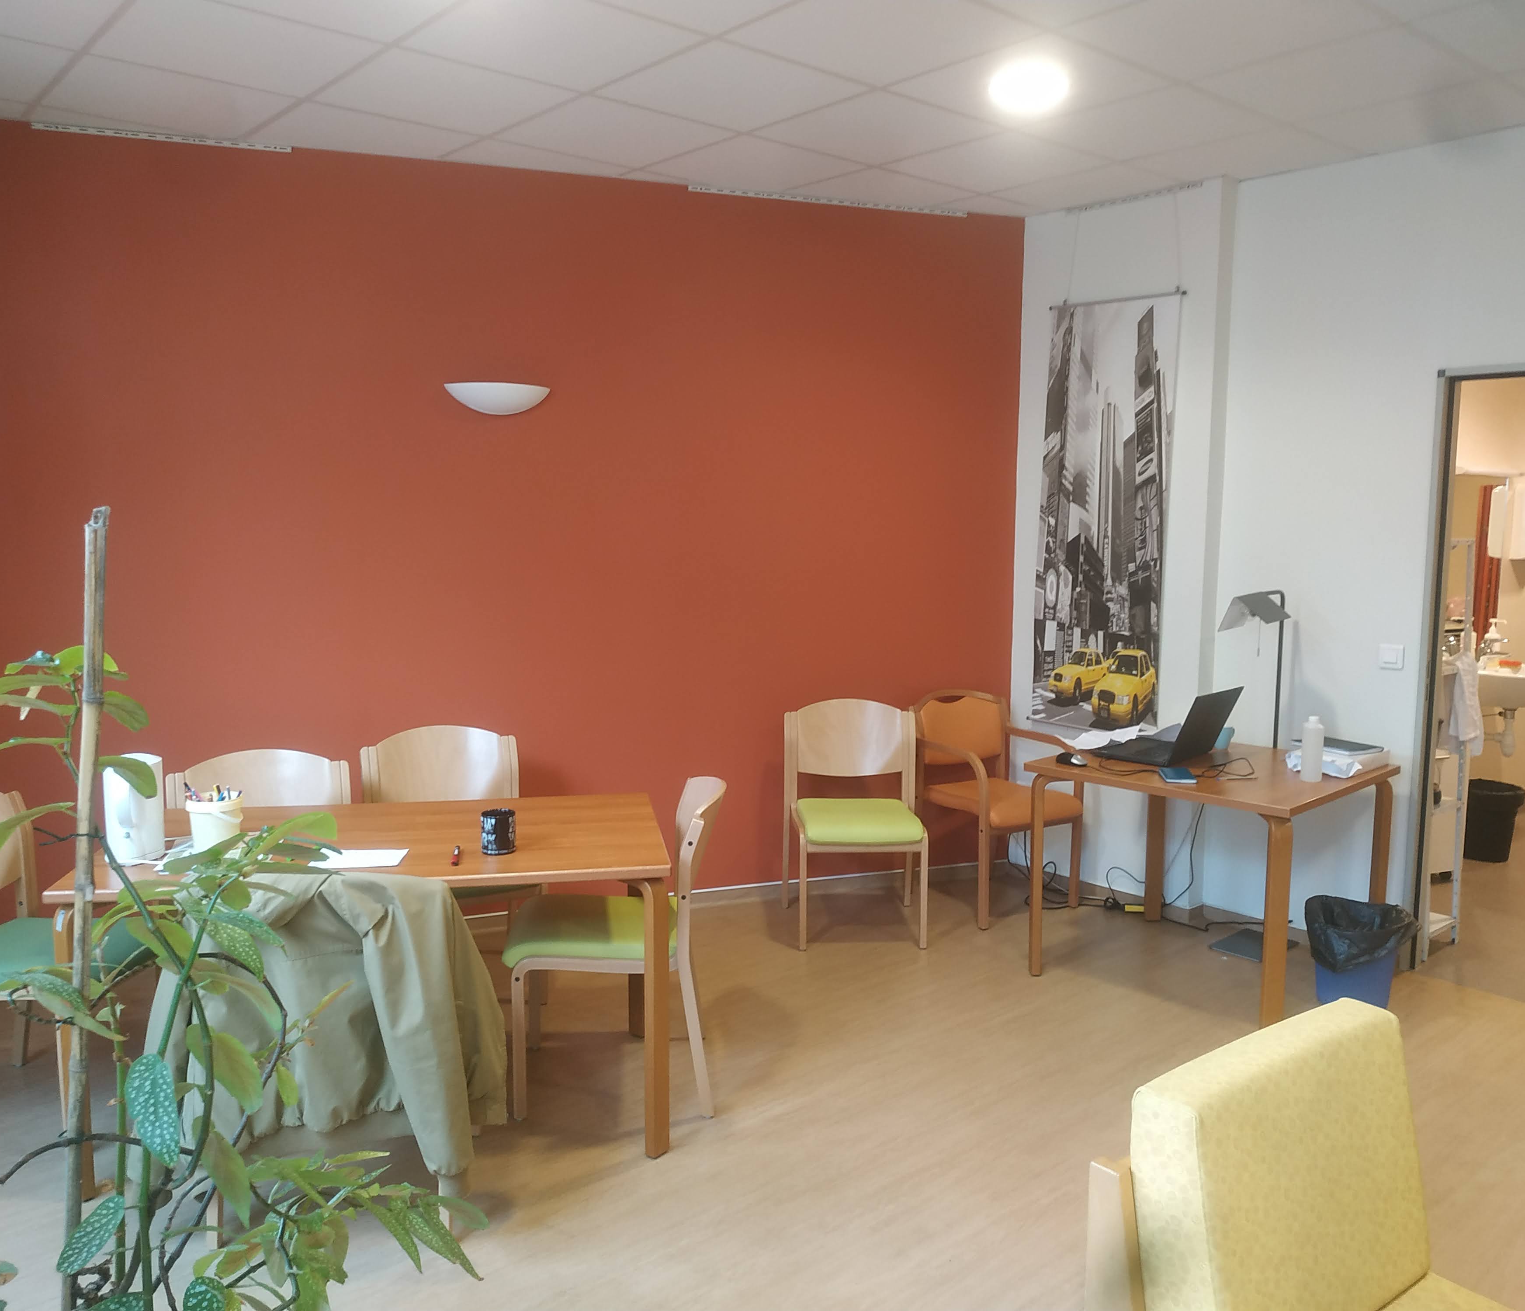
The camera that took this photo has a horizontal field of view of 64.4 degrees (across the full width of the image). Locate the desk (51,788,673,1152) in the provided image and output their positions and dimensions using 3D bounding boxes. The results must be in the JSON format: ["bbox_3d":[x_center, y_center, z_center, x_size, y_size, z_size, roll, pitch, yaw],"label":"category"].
[{"bbox_3d":[-0.959,0.837,3.192,1.372,0.741,0.793,-1,6,-9],"label":"desk"}]

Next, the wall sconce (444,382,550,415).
[{"bbox_3d":[-0.929,-0.909,4.290,0.372,0.103,0.108,-3,8,-20],"label":"wall sconce"}]

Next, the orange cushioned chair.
[{"bbox_3d":[0.936,0.588,4.939,0.555,0.855,0.540,-4,8,-33],"label":"orange cushioned chair"}]

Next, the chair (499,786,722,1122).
[{"bbox_3d":[-0.392,0.763,3.349,0.580,0.855,0.510,0,6,-3],"label":"chair"}]

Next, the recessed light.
[{"bbox_3d":[0.744,-1.576,3.376,0.206,0.034,0.206,-6,10,-40],"label":"recessed light"}]

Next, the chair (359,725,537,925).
[{"bbox_3d":[-1.019,0.691,3.995,0.510,0.850,0.575,-2,7,-22],"label":"chair"}]

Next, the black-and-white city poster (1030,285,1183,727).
[{"bbox_3d":[1.341,-0.541,4.807,0.020,1.686,0.613,-6,10,-40],"label":"black-and-white city poster"}]

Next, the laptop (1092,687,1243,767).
[{"bbox_3d":[1.431,0.232,4.260,0.361,0.248,0.375,6,9,43],"label":"laptop"}]

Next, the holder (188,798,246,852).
[{"bbox_3d":[-1.355,0.417,2.995,0.130,0.131,0.130,-3,7,-25],"label":"holder"}]

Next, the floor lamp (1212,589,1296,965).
[{"bbox_3d":[1.795,0.431,4.390,0.377,1.309,0.211,-6,10,-40],"label":"floor lamp"}]

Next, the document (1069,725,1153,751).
[{"bbox_3d":[1.316,0.304,4.474,0.300,0.055,0.210,-6,9,-44],"label":"document"}]

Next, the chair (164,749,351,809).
[{"bbox_3d":[-1.490,0.758,3.622,0.514,0.843,0.529,-3,8,-20],"label":"chair"}]

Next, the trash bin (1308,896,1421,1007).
[{"bbox_3d":[1.949,0.988,3.959,0.319,0.323,0.319,-6,10,-40],"label":"trash bin"}]

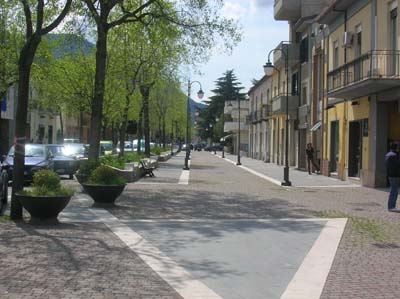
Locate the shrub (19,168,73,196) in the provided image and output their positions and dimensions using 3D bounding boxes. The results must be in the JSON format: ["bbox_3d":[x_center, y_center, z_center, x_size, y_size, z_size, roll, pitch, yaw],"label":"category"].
[{"bbox_3d":[-3.232,0.701,13.144,1.120,0.560,1.100,0,0,-1],"label":"shrub"}]

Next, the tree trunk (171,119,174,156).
[{"bbox_3d":[-3.618,-1.553,82.000,0.380,4.800,0.380,0,0,0],"label":"tree trunk"}]

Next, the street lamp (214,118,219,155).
[{"bbox_3d":[2.158,-1.914,98.972,1.100,5.450,0.420,0,0,-1],"label":"street lamp"}]

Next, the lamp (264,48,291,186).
[{"bbox_3d":[3.136,-1.293,24.872,1.100,5.450,0.420,0,0,-1],"label":"lamp"}]

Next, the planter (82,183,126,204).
[{"bbox_3d":[-2.560,1.197,16.798,1.200,0.570,1.200,0,0,-1],"label":"planter"}]

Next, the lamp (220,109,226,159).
[{"bbox_3d":[2.469,-1.709,74.472,1.100,5.450,0.420,0,0,-1],"label":"lamp"}]

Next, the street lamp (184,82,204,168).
[{"bbox_3d":[-0.394,-1.418,38.582,1.100,5.450,0.420,0,0,-1],"label":"street lamp"}]

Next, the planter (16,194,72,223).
[{"bbox_3d":[-3.274,1.226,13.148,1.200,0.570,1.200,0,0,-1],"label":"planter"}]

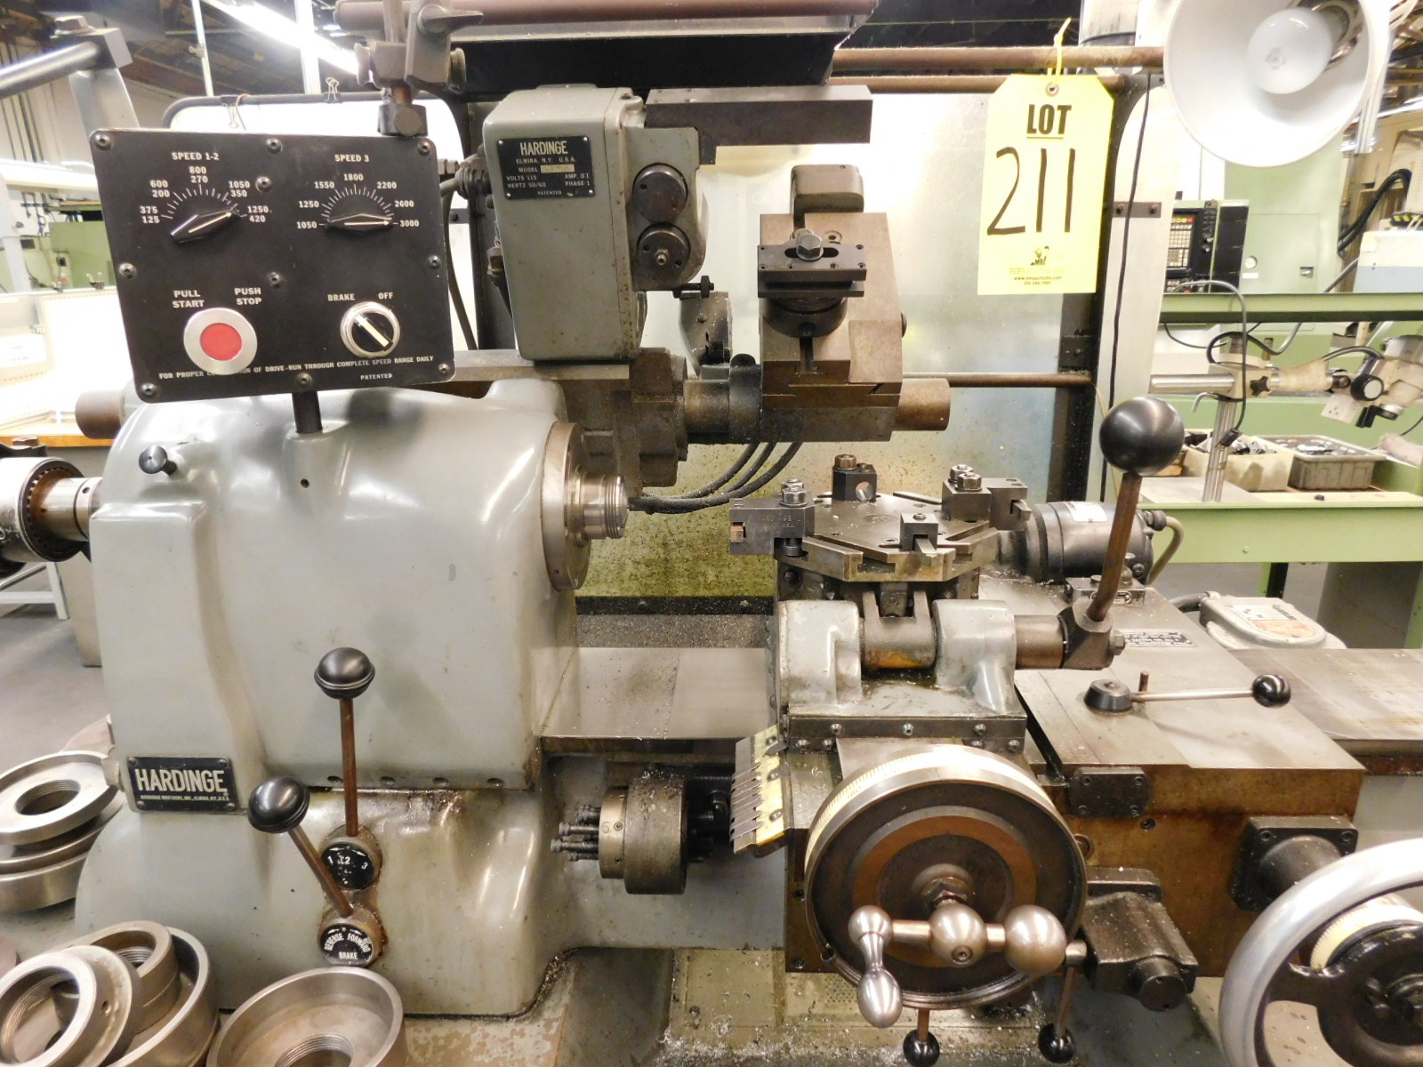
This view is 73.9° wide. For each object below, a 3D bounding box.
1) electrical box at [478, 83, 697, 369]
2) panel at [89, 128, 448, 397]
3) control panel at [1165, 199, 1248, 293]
[{"bbox_3d":[-0.104,-0.316,0.956,0.185,0.234,0.145,0,38,2],"label":"electrical box"},{"bbox_3d":[-0.320,-0.201,0.719,0.222,0.180,0.066,-8,16,-22],"label":"panel"},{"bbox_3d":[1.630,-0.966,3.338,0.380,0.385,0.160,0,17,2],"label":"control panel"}]

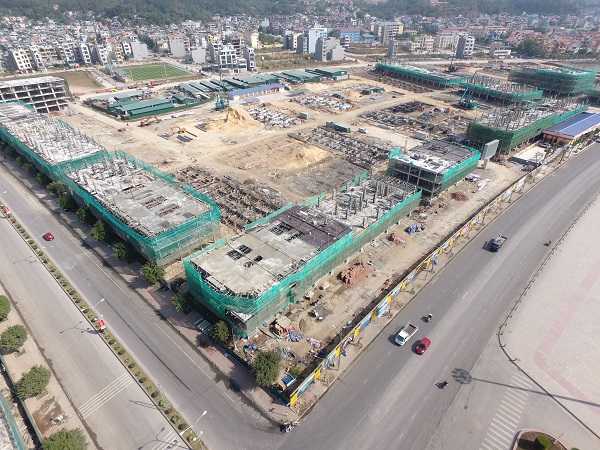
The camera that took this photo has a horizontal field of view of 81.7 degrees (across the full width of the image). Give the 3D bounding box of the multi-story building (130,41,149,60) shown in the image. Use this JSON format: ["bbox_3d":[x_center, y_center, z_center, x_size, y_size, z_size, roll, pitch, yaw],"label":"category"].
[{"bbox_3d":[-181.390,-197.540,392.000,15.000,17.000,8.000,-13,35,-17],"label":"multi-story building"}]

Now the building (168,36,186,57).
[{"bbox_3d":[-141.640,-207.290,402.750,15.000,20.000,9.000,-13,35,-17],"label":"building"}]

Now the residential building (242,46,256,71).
[{"bbox_3d":[-40.960,-135.880,283.900,4.100,17.130,14.010,-16,36,-23],"label":"residential building"}]

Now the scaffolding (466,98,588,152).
[{"bbox_3d":[111.590,-50.670,168.130,70.000,9.000,19.800,-21,38,-27],"label":"scaffolding"}]

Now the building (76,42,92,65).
[{"bbox_3d":[-197.030,-156.500,317.390,4.830,17.070,15.960,-23,39,-30],"label":"building"}]

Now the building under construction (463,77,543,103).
[{"bbox_3d":[141.650,-94.830,244.960,26.000,8.800,43.000,-18,37,-27],"label":"building under construction"}]

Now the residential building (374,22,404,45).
[{"bbox_3d":[143.730,-306.290,558.110,36.000,29.000,24.000,-17,36,-25],"label":"residential building"}]

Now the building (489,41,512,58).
[{"bbox_3d":[196.530,-170.290,338.360,14.710,12.760,12.000,-1,33,-2],"label":"building"}]

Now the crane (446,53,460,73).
[{"bbox_3d":[131.010,-139.520,295.830,9.000,15.500,5.000,2,34,4],"label":"crane"}]

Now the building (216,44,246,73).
[{"bbox_3d":[-63.190,-149.340,311.380,22.000,21.500,14.000,-14,36,-19],"label":"building"}]

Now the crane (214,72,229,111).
[{"bbox_3d":[-48.340,-80.960,209.700,8.000,20.500,6.000,-14,35,-21],"label":"crane"}]

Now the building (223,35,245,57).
[{"bbox_3d":[-78.550,-206.900,403.710,12.000,24.000,20.000,-16,36,-24],"label":"building"}]

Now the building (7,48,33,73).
[{"bbox_3d":[-267.950,-157.360,332.690,13.000,18.500,11.500,22,40,31],"label":"building"}]

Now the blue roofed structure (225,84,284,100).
[{"bbox_3d":[-26.070,-80.810,211.510,36.360,3.450,6.570,-23,39,-30],"label":"blue roofed structure"}]

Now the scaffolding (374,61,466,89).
[{"bbox_3d":[84.320,-109.180,251.870,16.210,5.790,76.300,-14,35,-20],"label":"scaffolding"}]

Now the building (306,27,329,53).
[{"bbox_3d":[21.950,-243.640,458.110,23.000,29.000,14.000,-16,36,-24],"label":"building"}]

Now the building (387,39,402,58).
[{"bbox_3d":[114.490,-214.970,424.140,9.000,18.500,14.000,-16,36,-24],"label":"building"}]

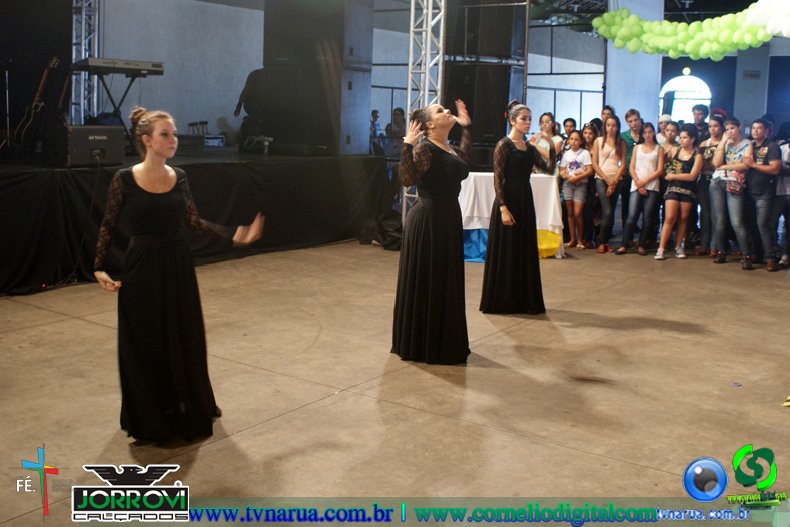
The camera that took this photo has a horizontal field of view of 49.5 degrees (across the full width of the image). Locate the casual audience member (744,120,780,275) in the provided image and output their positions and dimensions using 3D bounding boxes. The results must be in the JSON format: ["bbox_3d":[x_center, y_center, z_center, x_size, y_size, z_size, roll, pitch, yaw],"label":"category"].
[{"bbox_3d":[4.071,-0.754,9.481,0.360,1.637,0.500,-7,14,-41],"label":"casual audience member"}]

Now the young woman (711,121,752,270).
[{"bbox_3d":[3.764,-0.793,9.575,0.480,1.658,0.380,9,13,36],"label":"young woman"}]

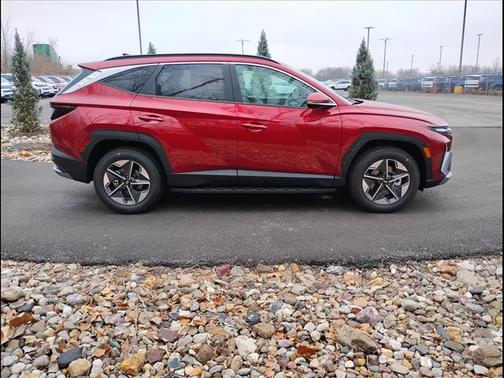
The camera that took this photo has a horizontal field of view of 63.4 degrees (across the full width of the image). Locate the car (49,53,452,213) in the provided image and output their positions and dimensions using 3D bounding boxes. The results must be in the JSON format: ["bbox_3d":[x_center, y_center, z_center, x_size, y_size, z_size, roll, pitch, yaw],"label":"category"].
[{"bbox_3d":[0.027,-0.759,5.058,4.640,1.680,1.865,0,15,0],"label":"car"}]

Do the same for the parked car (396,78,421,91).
[{"bbox_3d":[22.160,-14.540,57.000,4.700,1.720,1.900,-7,16,-24],"label":"parked car"}]

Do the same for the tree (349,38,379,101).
[{"bbox_3d":[3.141,-2.905,11.499,0.920,2.530,0.920,0,15,0],"label":"tree"}]

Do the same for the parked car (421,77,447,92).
[{"bbox_3d":[22.054,-12.499,49.000,4.800,1.820,1.950,-7,16,-24],"label":"parked car"}]

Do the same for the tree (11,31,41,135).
[{"bbox_3d":[-6.617,-3.075,11.671,0.830,2.850,0.830,0,15,0],"label":"tree"}]

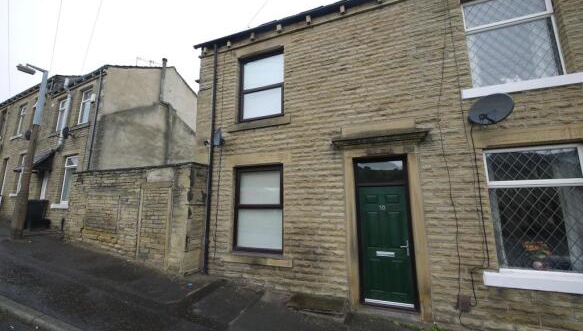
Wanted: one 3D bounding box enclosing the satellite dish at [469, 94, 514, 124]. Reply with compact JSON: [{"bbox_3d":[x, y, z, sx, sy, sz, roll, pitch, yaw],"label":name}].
[{"bbox_3d":[2.907,-0.828,3.470,0.320,0.470,0.565,5,-10,-30],"label":"satellite dish"}]

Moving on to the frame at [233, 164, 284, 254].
[{"bbox_3d":[-0.707,0.933,5.091,1.188,1.820,0.080,-4,-9,20],"label":"frame"}]

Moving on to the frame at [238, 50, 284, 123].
[{"bbox_3d":[-0.687,-1.833,5.506,1.179,1.606,0.080,-4,-9,20],"label":"frame"}]

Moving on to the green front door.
[{"bbox_3d":[1.636,1.351,4.132,0.807,1.970,0.060,-4,-9,20],"label":"green front door"}]

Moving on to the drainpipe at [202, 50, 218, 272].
[{"bbox_3d":[-1.889,-0.356,5.556,0.085,5.472,0.090,-4,-9,20],"label":"drainpipe"}]

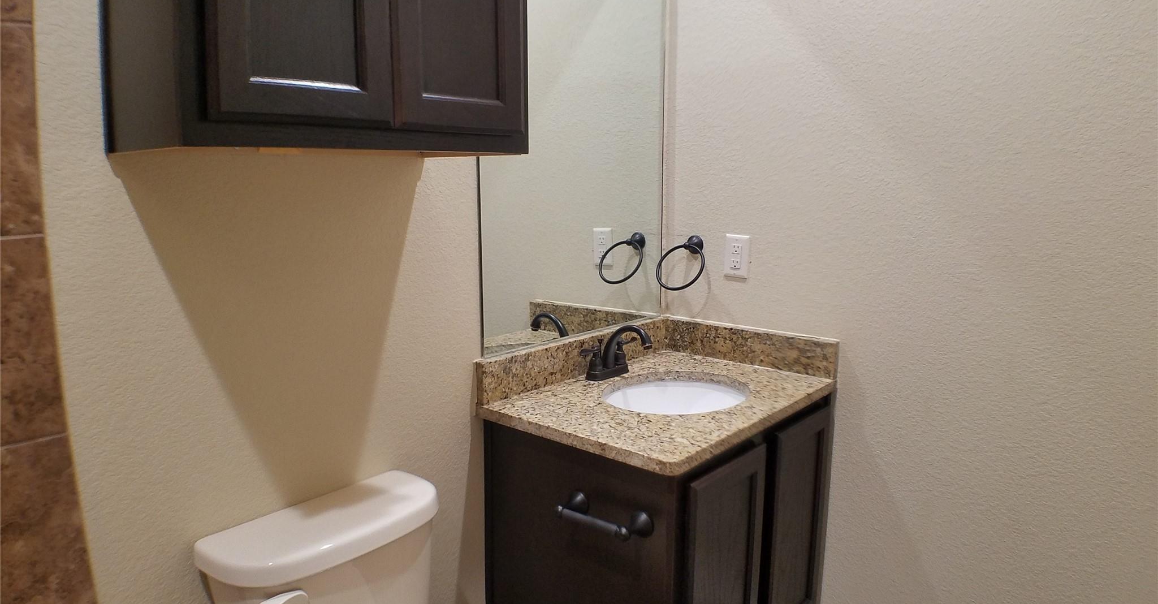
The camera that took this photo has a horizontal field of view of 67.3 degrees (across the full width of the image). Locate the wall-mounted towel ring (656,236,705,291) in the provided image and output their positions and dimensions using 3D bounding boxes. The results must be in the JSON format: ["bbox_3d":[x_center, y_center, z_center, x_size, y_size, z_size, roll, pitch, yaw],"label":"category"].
[{"bbox_3d":[0.301,-0.109,2.486,0.149,0.143,0.124,9,14,40],"label":"wall-mounted towel ring"}]

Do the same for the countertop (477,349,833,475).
[{"bbox_3d":[0.220,0.242,2.188,0.559,0.030,0.774,9,14,40],"label":"countertop"}]

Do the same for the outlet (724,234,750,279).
[{"bbox_3d":[0.442,-0.127,2.437,0.071,0.115,0.010,9,14,40],"label":"outlet"}]

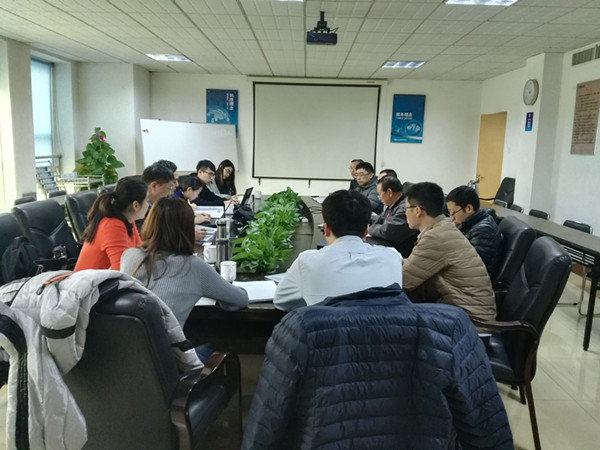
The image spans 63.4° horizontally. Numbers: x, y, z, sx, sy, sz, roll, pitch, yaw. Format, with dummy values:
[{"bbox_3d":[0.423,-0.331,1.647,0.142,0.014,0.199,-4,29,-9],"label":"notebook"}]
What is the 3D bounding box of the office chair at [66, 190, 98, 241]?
[{"bbox_3d":[-1.608,0.200,4.306,0.700,1.000,0.620,2,10,5],"label":"office chair"}]

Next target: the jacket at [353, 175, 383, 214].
[{"bbox_3d":[0.797,-0.210,5.249,0.520,0.620,0.520,-4,11,-32],"label":"jacket"}]

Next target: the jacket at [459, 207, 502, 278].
[{"bbox_3d":[1.043,0.196,3.194,0.480,0.630,0.520,2,10,1],"label":"jacket"}]

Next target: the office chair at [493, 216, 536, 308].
[{"bbox_3d":[1.076,0.455,3.227,0.700,1.000,0.620,2,10,1],"label":"office chair"}]

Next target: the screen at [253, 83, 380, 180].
[{"bbox_3d":[0.296,-1.737,9.135,2.360,1.780,0.050,2,10,0],"label":"screen"}]

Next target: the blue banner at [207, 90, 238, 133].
[{"bbox_3d":[-1.512,-2.144,9.314,0.600,0.890,0.020,2,10,1],"label":"blue banner"}]

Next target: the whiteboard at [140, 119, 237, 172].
[{"bbox_3d":[-1.907,-1.385,8.634,1.770,0.885,0.040,-4,-1,-35],"label":"whiteboard"}]

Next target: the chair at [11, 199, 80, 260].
[{"bbox_3d":[-1.540,0.354,3.408,0.700,1.000,0.620,2,10,5],"label":"chair"}]

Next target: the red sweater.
[{"bbox_3d":[-1.105,0.230,2.944,0.550,0.570,0.450,-4,11,-31],"label":"red sweater"}]

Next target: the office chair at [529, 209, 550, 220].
[{"bbox_3d":[2.580,0.216,5.847,0.550,0.810,0.500,2,10,0],"label":"office chair"}]

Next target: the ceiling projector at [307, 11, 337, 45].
[{"bbox_3d":[0.210,-1.878,4.609,0.290,0.300,0.260,2,10,1],"label":"ceiling projector"}]

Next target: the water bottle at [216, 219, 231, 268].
[{"bbox_3d":[-0.473,0.112,2.997,0.080,0.290,0.080,2,10,0],"label":"water bottle"}]

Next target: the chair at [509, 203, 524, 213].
[{"bbox_3d":[2.588,0.109,6.478,0.550,0.810,0.500,2,10,0],"label":"chair"}]

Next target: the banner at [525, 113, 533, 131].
[{"bbox_3d":[3.162,-1.421,6.694,0.020,0.260,0.220,2,10,1],"label":"banner"}]

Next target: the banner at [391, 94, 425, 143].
[{"bbox_3d":[2.048,-1.992,9.151,0.600,0.890,0.030,2,10,0],"label":"banner"}]

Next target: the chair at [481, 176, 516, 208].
[{"bbox_3d":[2.834,-0.219,7.481,0.680,1.020,0.620,1,10,-5],"label":"chair"}]

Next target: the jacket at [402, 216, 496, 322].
[{"bbox_3d":[0.803,0.238,2.617,0.560,0.610,0.500,7,11,29],"label":"jacket"}]

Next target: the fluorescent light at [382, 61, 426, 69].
[{"bbox_3d":[1.599,-2.490,7.509,0.600,0.070,0.600,2,10,1],"label":"fluorescent light"}]

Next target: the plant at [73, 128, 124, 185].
[{"bbox_3d":[-3.201,-0.738,7.780,0.700,1.600,0.700,2,10,1],"label":"plant"}]

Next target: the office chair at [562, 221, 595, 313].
[{"bbox_3d":[2.612,0.363,4.611,0.540,0.800,0.500,2,10,1],"label":"office chair"}]

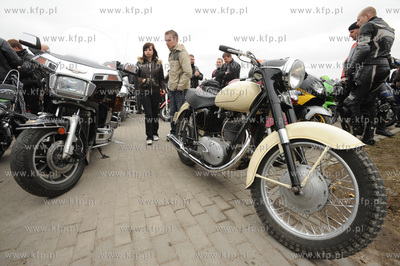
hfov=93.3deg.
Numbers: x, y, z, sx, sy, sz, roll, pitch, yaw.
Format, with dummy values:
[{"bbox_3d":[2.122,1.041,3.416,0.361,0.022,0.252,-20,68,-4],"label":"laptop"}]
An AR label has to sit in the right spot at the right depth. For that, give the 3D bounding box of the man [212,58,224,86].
[{"bbox_3d":[0.602,-1.243,5.484,0.540,1.740,0.360,0,12,8],"label":"man"}]

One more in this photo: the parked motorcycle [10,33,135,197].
[{"bbox_3d":[-1.458,-0.314,2.315,0.950,1.400,2.400,3,9,-25],"label":"parked motorcycle"}]

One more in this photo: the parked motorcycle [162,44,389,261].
[{"bbox_3d":[0.188,-0.050,1.626,0.740,1.070,2.180,1,10,-29],"label":"parked motorcycle"}]

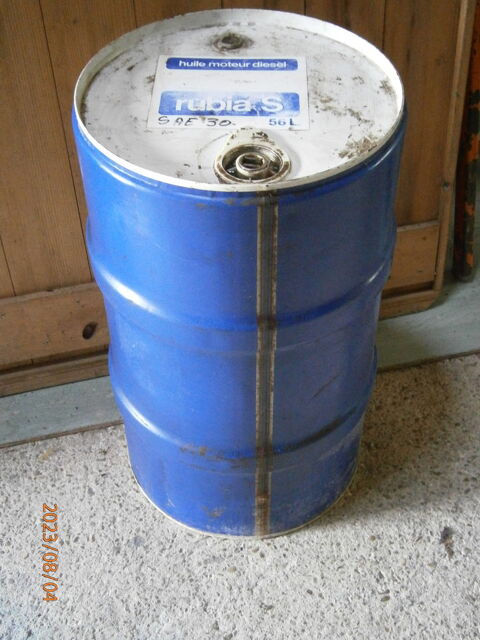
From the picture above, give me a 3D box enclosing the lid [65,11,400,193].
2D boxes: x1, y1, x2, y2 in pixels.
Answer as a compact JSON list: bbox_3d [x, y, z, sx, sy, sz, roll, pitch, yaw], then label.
[{"bbox_3d":[0.000,-0.256,0.991,0.372,0.024,0.372,-1,45,1],"label":"lid"}]

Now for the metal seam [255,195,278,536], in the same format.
[{"bbox_3d":[0.032,0.101,1.087,0.021,0.638,0.016,-6,45,-5],"label":"metal seam"}]

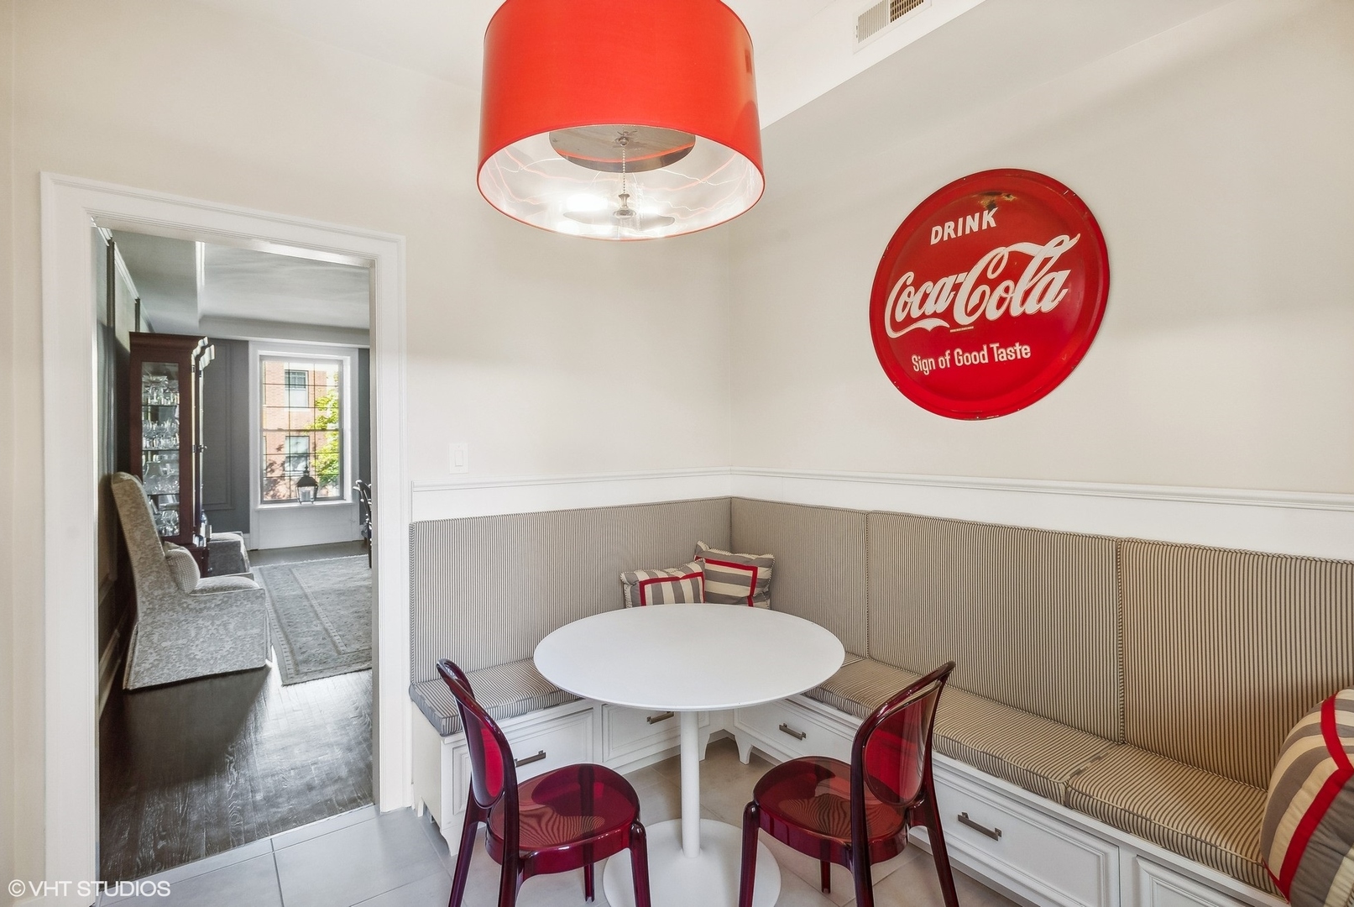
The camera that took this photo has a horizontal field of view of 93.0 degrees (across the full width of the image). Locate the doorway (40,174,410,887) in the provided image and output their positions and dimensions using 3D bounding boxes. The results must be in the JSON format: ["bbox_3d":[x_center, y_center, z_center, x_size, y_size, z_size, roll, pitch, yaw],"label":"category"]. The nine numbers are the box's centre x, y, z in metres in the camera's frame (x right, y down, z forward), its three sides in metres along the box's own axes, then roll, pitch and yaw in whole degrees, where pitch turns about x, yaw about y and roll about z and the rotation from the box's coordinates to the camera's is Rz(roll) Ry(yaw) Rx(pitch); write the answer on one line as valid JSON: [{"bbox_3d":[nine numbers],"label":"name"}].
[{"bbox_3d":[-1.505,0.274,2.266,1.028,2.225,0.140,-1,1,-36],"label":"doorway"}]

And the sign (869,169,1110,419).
[{"bbox_3d":[1.084,-0.568,2.365,0.070,0.900,0.900,-3,2,-36],"label":"sign"}]

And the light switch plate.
[{"bbox_3d":[-0.895,0.021,2.641,0.077,0.126,0.012,-1,1,-36],"label":"light switch plate"}]

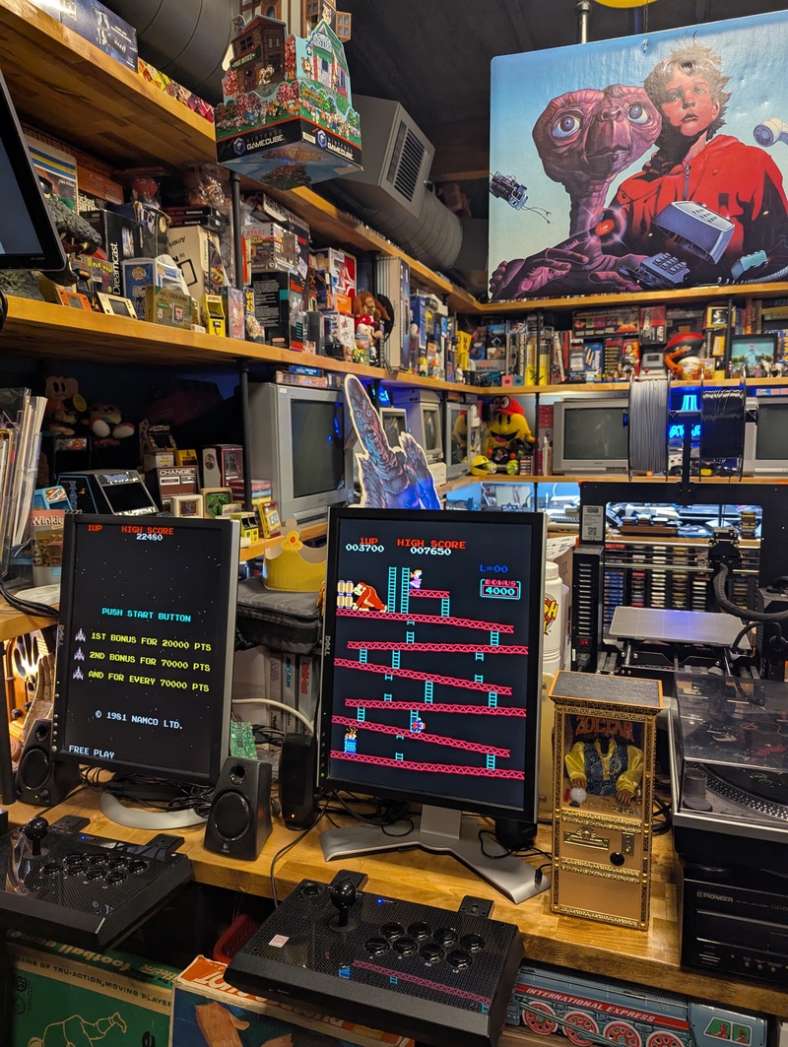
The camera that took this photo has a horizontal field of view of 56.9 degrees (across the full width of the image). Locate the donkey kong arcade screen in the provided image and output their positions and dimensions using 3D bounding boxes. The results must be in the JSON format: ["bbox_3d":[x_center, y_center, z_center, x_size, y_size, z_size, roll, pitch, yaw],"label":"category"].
[{"bbox_3d":[0.061,0.203,1.129,0.345,0.442,0.060,2,-2,20],"label":"donkey kong arcade screen"}]

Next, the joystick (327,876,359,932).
[{"bbox_3d":[-0.069,0.503,0.956,0.037,0.061,0.037,-1,8,0],"label":"joystick"}]

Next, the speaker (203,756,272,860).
[{"bbox_3d":[-0.244,0.441,1.161,0.094,0.150,0.092,2,8,19],"label":"speaker"}]

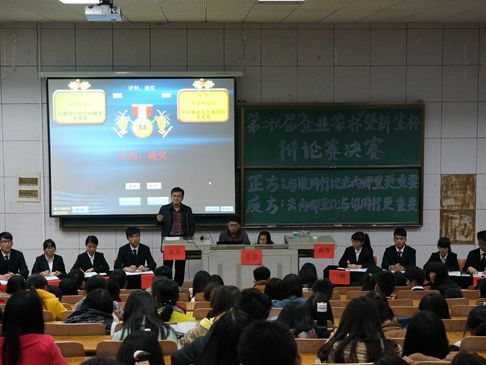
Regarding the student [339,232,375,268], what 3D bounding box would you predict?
[{"bbox_3d":[1.677,1.324,12.820,0.520,1.210,0.780,2,6,18],"label":"student"}]

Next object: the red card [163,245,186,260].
[{"bbox_3d":[-0.950,0.985,12.400,0.297,0.205,0.010,0,6,-2],"label":"red card"}]

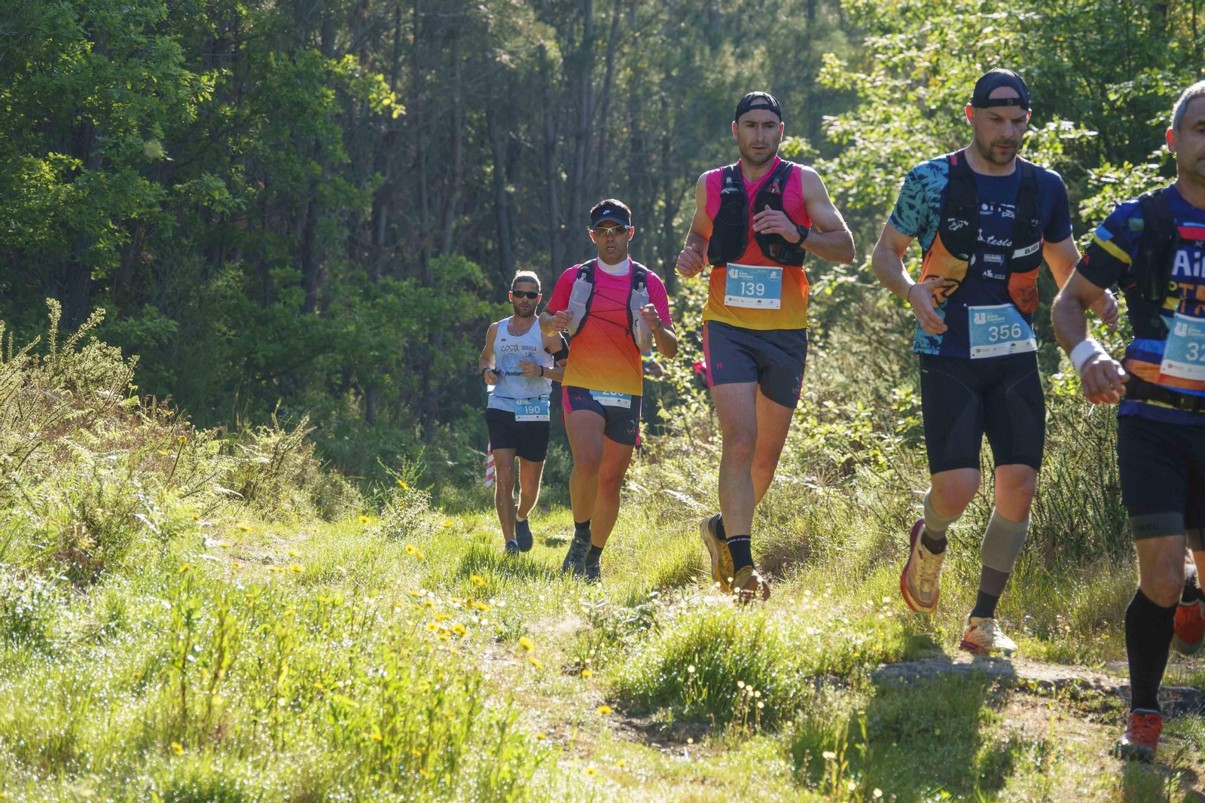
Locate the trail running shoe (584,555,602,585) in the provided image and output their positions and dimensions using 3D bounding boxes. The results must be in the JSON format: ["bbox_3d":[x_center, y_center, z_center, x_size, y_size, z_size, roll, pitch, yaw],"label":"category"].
[{"bbox_3d":[-0.049,0.737,21.700,0.100,0.125,0.280,0,5,-3],"label":"trail running shoe"}]

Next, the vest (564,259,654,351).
[{"bbox_3d":[0.027,-0.419,21.750,0.370,0.400,0.250,0,5,-5],"label":"vest"}]

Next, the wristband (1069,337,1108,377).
[{"bbox_3d":[1.214,-0.110,12.400,0.076,0.068,0.064,-21,-43,0],"label":"wristband"}]

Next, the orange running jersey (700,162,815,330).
[{"bbox_3d":[0.547,-0.558,17.600,0.390,0.620,0.280,0,0,-3],"label":"orange running jersey"}]

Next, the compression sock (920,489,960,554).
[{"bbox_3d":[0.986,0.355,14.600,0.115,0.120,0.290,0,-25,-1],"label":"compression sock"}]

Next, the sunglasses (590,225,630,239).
[{"bbox_3d":[0.035,-0.735,21.700,0.158,0.052,0.140,-4,0,4],"label":"sunglasses"}]

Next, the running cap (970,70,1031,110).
[{"bbox_3d":[1.137,-0.887,14.250,0.172,0.135,0.250,-1,7,-7],"label":"running cap"}]

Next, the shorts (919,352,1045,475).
[{"bbox_3d":[1.115,0.005,14.650,0.360,0.420,0.280,0,3,-12],"label":"shorts"}]

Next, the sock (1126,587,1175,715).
[{"bbox_3d":[1.318,0.597,11.980,0.117,0.325,0.130,2,15,-7],"label":"sock"}]

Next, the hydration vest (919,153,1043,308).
[{"bbox_3d":[1.114,-0.502,14.620,0.340,0.460,0.260,0,6,-14],"label":"hydration vest"}]

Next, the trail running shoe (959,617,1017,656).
[{"bbox_3d":[1.119,0.682,14.450,0.105,0.115,0.290,0,2,-22],"label":"trail running shoe"}]

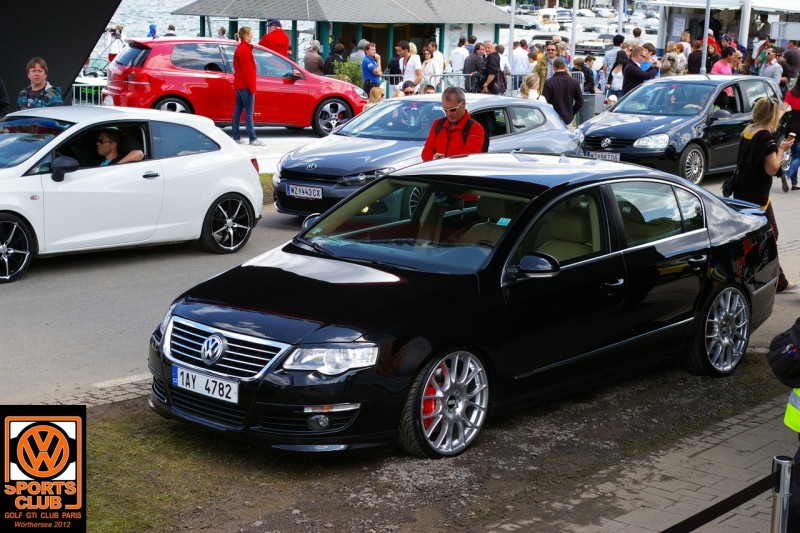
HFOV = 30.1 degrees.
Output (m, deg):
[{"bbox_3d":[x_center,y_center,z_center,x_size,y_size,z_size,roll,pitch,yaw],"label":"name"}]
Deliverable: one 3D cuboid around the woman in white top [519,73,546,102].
[{"bbox_3d":[1.784,-1.796,20.130,0.460,1.620,0.340,6,11,30],"label":"woman in white top"}]

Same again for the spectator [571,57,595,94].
[{"bbox_3d":[3.258,-2.980,26.622,0.450,1.520,0.500,-2,10,-18],"label":"spectator"}]

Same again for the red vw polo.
[{"bbox_3d":[-2.490,-2.787,23.213,4.205,1.460,1.790,-3,11,-25],"label":"red vw polo"}]

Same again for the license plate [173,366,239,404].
[{"bbox_3d":[-0.983,0.593,7.502,0.520,0.110,0.015,9,9,42],"label":"license plate"}]

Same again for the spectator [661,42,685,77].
[{"bbox_3d":[5.160,-3.470,28.640,0.500,1.680,0.340,-5,11,-33],"label":"spectator"}]

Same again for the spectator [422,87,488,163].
[{"bbox_3d":[0.421,-0.583,12.140,0.560,1.750,0.420,3,10,14],"label":"spectator"}]

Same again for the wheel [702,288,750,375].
[{"bbox_3d":[2.051,0.397,9.699,0.230,0.546,0.546,9,12,42],"label":"wheel"}]

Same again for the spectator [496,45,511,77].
[{"bbox_3d":[2.013,-3.503,29.458,0.480,1.740,0.330,-1,11,-12],"label":"spectator"}]

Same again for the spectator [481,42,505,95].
[{"bbox_3d":[1.579,-3.044,25.960,0.420,1.760,0.500,-4,12,-30],"label":"spectator"}]

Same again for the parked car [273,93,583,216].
[{"bbox_3d":[0.436,-1.234,16.937,1.820,1.400,4.256,10,13,41],"label":"parked car"}]

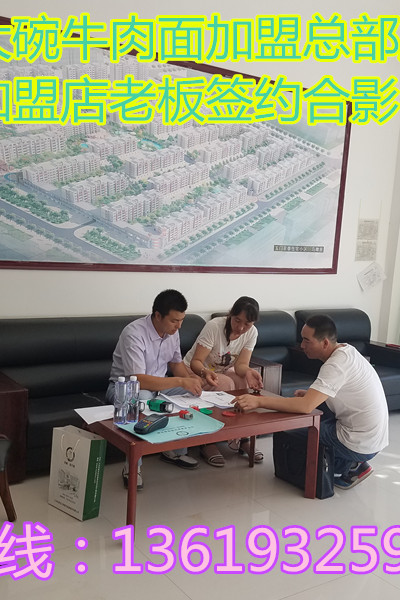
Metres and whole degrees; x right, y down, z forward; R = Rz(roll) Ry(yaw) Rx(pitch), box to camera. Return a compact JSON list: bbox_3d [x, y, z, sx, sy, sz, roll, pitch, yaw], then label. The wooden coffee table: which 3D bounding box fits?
[{"bbox_3d":[0.012,0.862,3.345,1.231,0.491,0.610,-1,7,-33],"label":"wooden coffee table"}]

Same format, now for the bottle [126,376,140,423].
[{"bbox_3d":[-0.333,0.494,3.027,0.066,0.228,0.066,3,6,0],"label":"bottle"}]

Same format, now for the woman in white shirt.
[{"bbox_3d":[0.161,0.497,4.072,0.510,1.050,0.740,-1,7,-32],"label":"woman in white shirt"}]

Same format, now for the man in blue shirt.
[{"bbox_3d":[-0.313,0.479,3.754,0.600,1.100,0.780,-2,8,-42],"label":"man in blue shirt"}]

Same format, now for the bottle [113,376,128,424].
[{"bbox_3d":[-0.389,0.494,2.972,0.066,0.233,0.066,3,6,0],"label":"bottle"}]

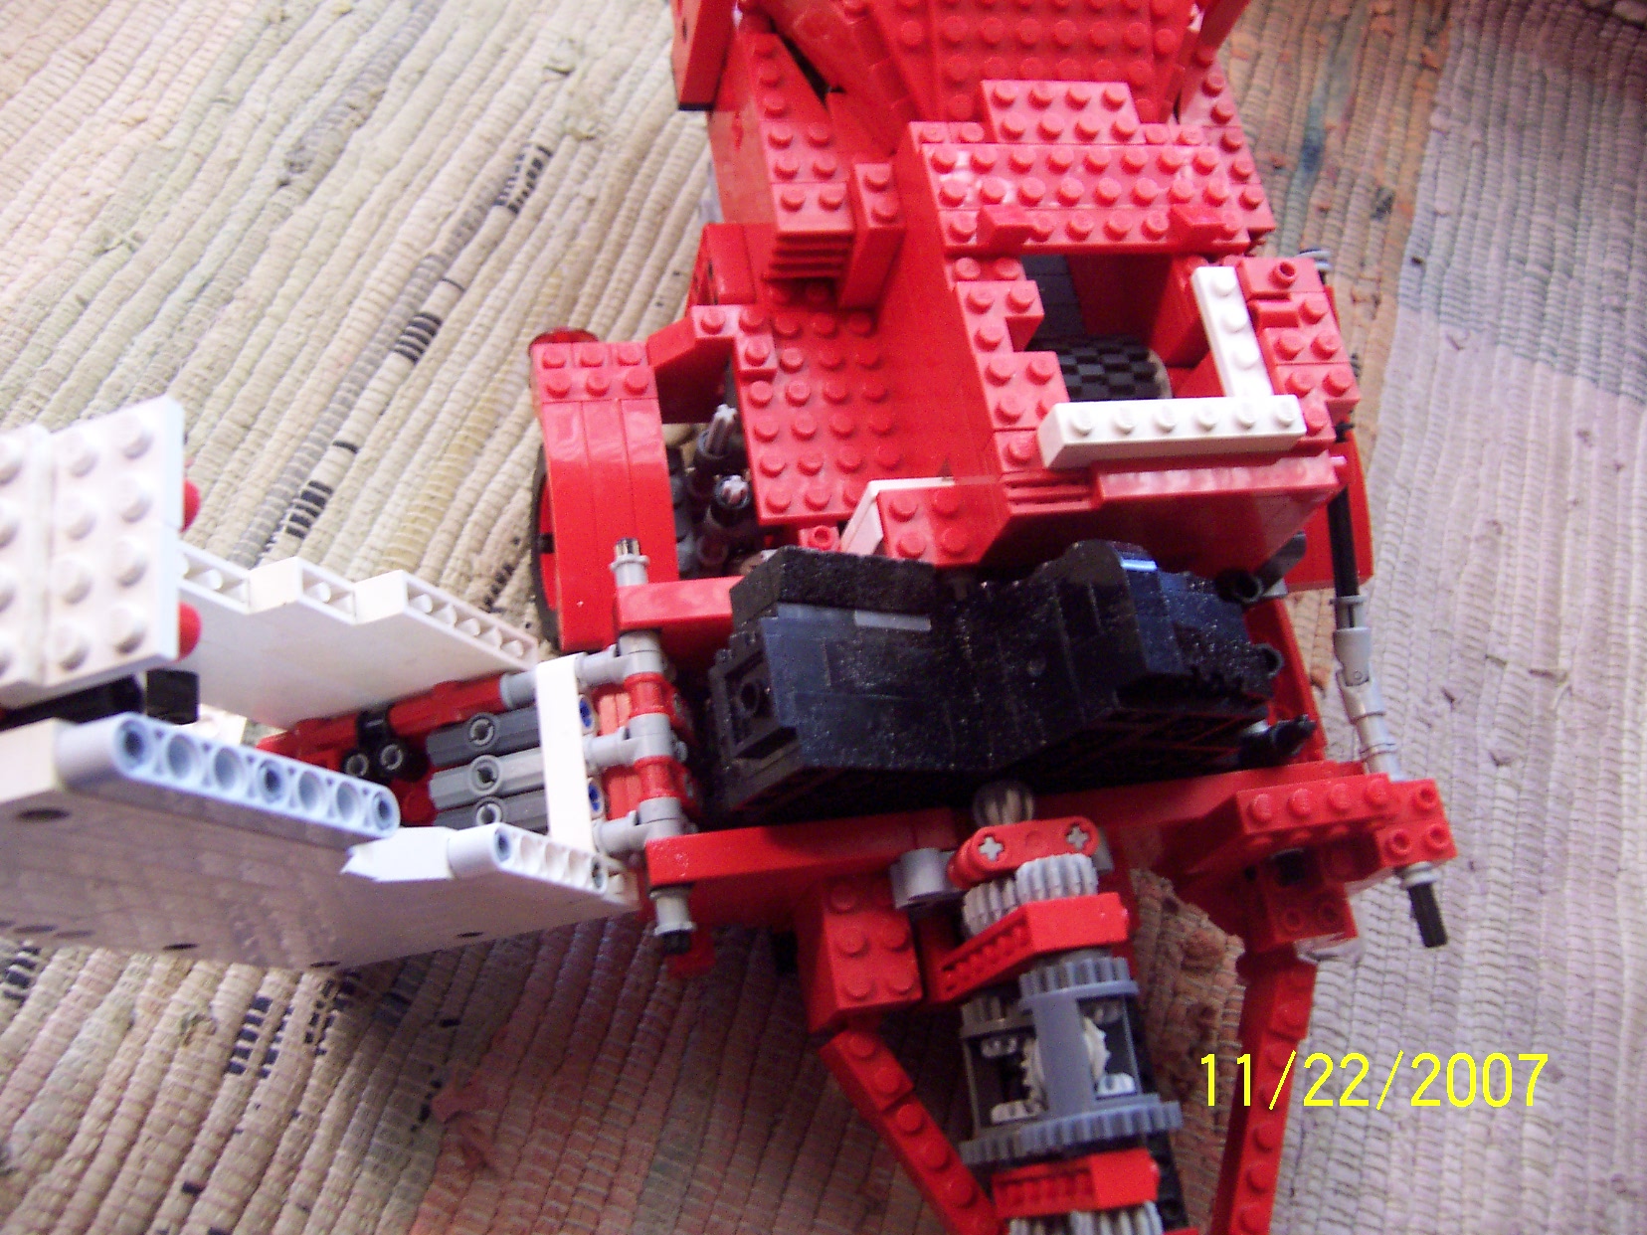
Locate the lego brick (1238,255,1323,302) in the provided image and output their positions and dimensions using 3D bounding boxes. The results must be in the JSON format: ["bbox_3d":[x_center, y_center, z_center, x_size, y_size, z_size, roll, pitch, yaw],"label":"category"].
[{"bbox_3d":[0.089,-0.066,0.306,0.016,0.005,0.008,-4,68,-16],"label":"lego brick"}]

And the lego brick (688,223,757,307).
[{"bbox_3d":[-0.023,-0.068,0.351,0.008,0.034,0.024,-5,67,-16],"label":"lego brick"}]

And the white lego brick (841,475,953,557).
[{"bbox_3d":[0.015,-0.017,0.310,0.017,0.027,0.010,-5,68,-15],"label":"white lego brick"}]

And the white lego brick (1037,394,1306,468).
[{"bbox_3d":[0.064,-0.034,0.284,0.048,0.011,0.008,-4,69,-16],"label":"white lego brick"}]

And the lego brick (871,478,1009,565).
[{"bbox_3d":[0.019,-0.017,0.289,0.016,0.005,0.016,-5,67,-16],"label":"lego brick"}]

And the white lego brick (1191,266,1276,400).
[{"bbox_3d":[0.077,-0.052,0.295,0.008,0.005,0.032,-5,67,-16],"label":"white lego brick"}]

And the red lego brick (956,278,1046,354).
[{"bbox_3d":[0.033,-0.055,0.297,0.016,0.011,0.016,-5,67,-14],"label":"red lego brick"}]

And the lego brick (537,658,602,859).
[{"bbox_3d":[-0.046,0.026,0.284,0.008,0.008,0.040,-15,67,8],"label":"lego brick"}]

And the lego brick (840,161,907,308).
[{"bbox_3d":[0.008,-0.079,0.325,0.008,0.030,0.016,-5,67,-16],"label":"lego brick"}]

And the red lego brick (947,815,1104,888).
[{"bbox_3d":[0.035,0.041,0.274,0.024,0.012,0.008,-5,67,-16],"label":"red lego brick"}]

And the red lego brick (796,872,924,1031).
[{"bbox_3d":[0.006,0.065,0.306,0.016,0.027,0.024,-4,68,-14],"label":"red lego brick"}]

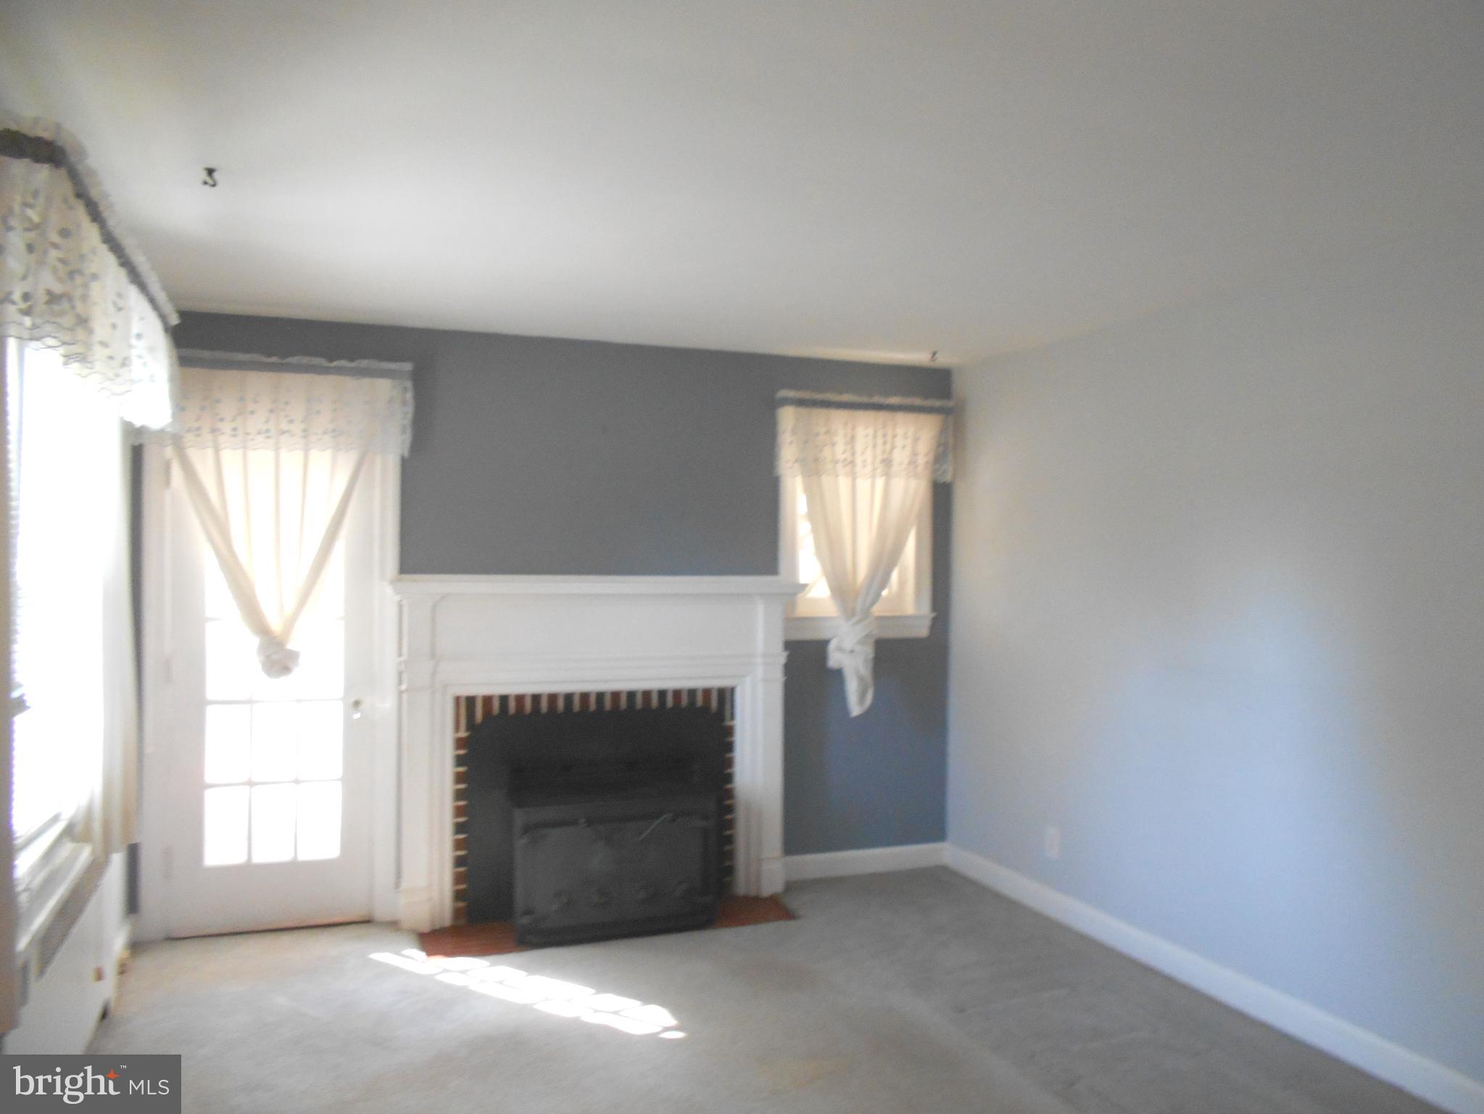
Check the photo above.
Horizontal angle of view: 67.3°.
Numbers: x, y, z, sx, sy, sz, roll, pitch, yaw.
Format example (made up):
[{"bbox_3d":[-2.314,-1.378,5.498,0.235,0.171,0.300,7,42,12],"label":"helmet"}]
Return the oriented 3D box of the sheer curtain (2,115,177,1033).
[{"bbox_3d":[-1.751,0.073,3.000,0.210,1.810,1.600,1,0,-20],"label":"sheer curtain"}]

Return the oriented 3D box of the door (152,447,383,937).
[{"bbox_3d":[-1.866,0.476,4.459,0.790,2.025,0.060,1,0,-20],"label":"door"}]

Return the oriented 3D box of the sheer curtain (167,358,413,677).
[{"bbox_3d":[-1.831,-0.157,4.393,1.010,1.250,0.130,1,0,-20],"label":"sheer curtain"}]

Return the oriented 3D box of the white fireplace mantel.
[{"bbox_3d":[-0.605,0.795,4.780,1.745,1.420,0.270,1,0,-20],"label":"white fireplace mantel"}]

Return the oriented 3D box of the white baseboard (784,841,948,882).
[{"bbox_3d":[0.609,1.457,5.353,0.870,0.115,0.022,1,0,-20],"label":"white baseboard"}]

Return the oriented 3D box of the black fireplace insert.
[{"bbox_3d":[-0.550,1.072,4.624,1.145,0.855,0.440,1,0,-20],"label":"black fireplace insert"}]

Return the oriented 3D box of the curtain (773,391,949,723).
[{"bbox_3d":[0.585,-0.001,5.283,0.890,1.495,0.130,1,0,-20],"label":"curtain"}]

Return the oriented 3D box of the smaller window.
[{"bbox_3d":[0.550,-0.061,5.334,0.800,0.905,0.110,1,0,-20],"label":"smaller window"}]

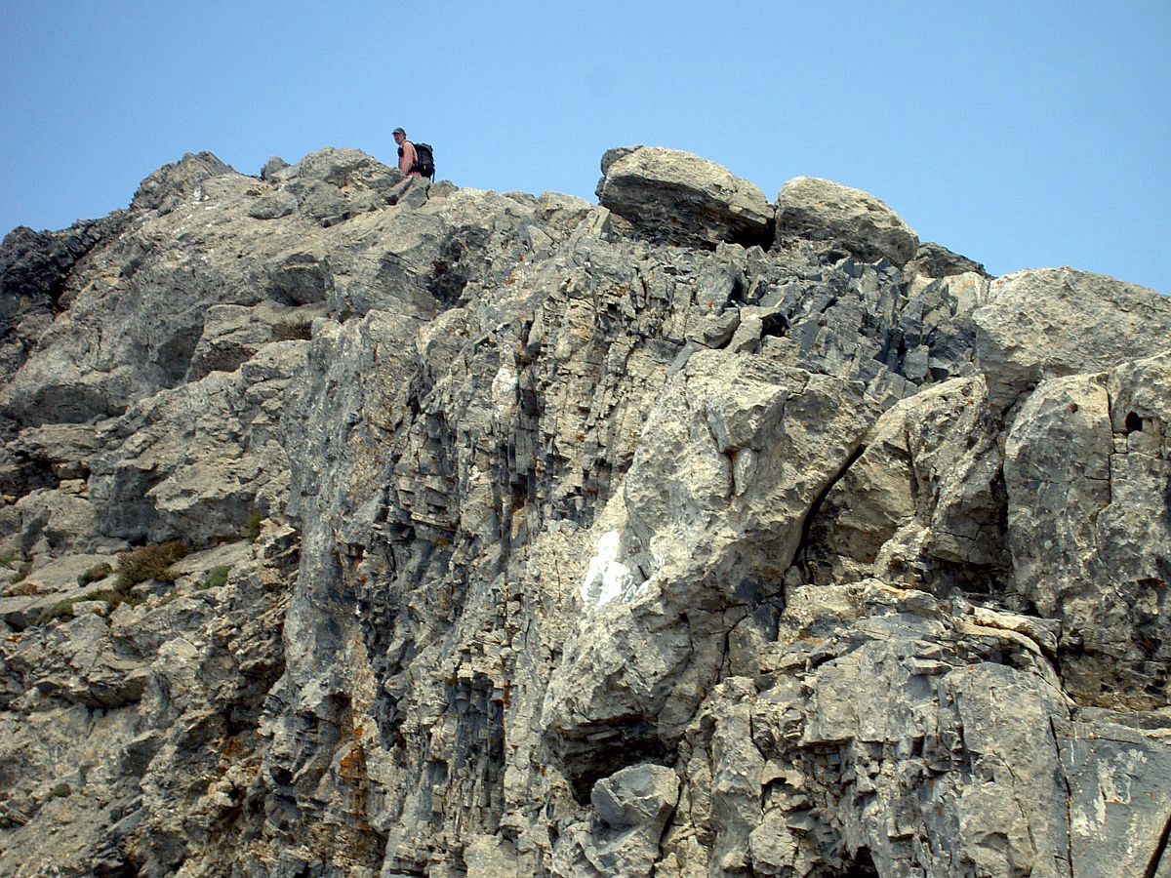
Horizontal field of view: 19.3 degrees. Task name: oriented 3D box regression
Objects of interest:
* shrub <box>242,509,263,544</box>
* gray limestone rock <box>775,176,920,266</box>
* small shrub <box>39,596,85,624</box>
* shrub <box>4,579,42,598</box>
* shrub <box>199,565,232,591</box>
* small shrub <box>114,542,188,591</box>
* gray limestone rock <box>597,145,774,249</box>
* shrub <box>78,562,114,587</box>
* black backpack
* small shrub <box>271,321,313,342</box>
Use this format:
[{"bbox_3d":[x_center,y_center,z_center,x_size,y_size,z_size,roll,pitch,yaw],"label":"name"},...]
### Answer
[{"bbox_3d":[-4.410,1.159,45.800,0.280,0.400,0.280,0,-13,0],"label":"shrub"},{"bbox_3d":[3.455,-2.876,45.500,1.900,1.100,1.500,0,-13,0],"label":"gray limestone rock"},{"bbox_3d":[-6.797,2.224,44.800,0.620,0.320,0.450,0,-13,0],"label":"small shrub"},{"bbox_3d":[-7.337,1.954,45.000,0.480,0.220,0.380,0,-13,0],"label":"shrub"},{"bbox_3d":[-4.851,1.809,45.200,0.400,0.300,0.360,0,-13,0],"label":"shrub"},{"bbox_3d":[-5.707,1.663,45.400,0.920,0.550,0.700,0,-13,0],"label":"small shrub"},{"bbox_3d":[1.342,-3.254,46.300,2.300,1.250,1.700,0,-13,0],"label":"gray limestone rock"},{"bbox_3d":[-6.438,1.787,45.300,0.480,0.300,0.380,0,-13,0],"label":"shrub"},{"bbox_3d":[-2.364,-4.063,50.500,0.300,0.520,0.320,-7,-13,1],"label":"black backpack"},{"bbox_3d":[-4.377,-1.609,51.500,0.600,0.310,0.480,0,-12,0],"label":"small shrub"}]

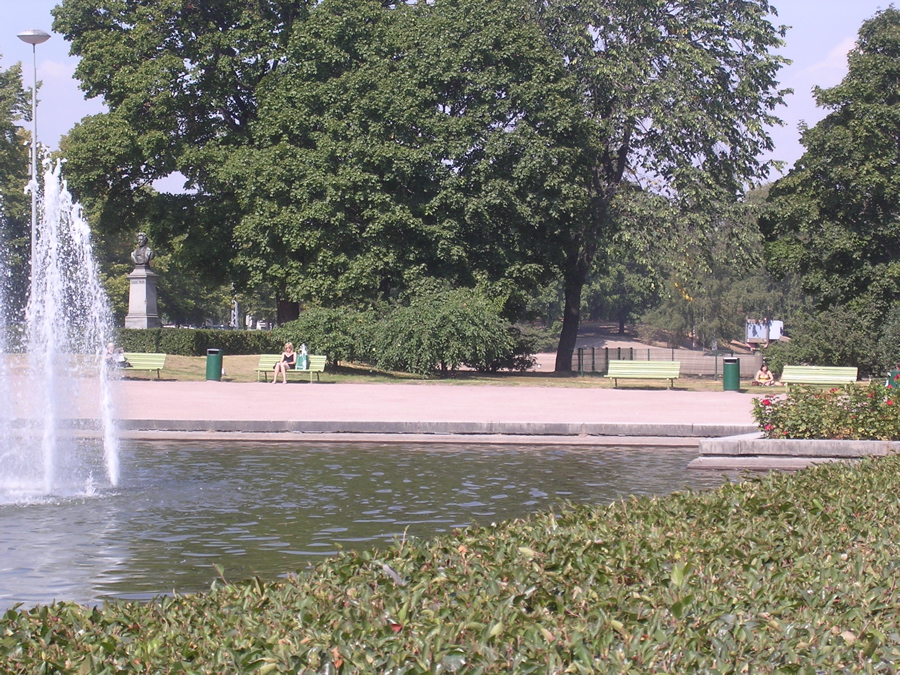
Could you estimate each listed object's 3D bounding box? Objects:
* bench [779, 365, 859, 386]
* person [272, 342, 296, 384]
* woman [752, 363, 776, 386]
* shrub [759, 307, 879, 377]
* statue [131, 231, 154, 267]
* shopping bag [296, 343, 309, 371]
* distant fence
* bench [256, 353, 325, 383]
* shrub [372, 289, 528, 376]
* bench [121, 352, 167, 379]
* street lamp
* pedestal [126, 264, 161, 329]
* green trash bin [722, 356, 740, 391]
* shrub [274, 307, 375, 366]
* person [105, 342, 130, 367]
[{"bbox_3d":[10.381,1.216,84.000,2.150,0.860,0.680,0,0,19],"label":"bench"},{"bbox_3d":[-4.910,0.771,88.700,0.520,1.230,0.820,1,0,25],"label":"person"},{"bbox_3d":[9.017,1.093,86.000,0.620,0.660,0.640,0,2,3],"label":"woman"},{"bbox_3d":[11.832,0.161,96.000,3.800,2.250,3.000,0,0,0],"label":"shrub"},{"bbox_3d":[-10.997,-3.167,107.000,0.860,1.180,0.600,1,0,26],"label":"statue"},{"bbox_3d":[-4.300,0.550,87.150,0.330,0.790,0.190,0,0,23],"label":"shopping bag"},{"bbox_3d":[6.620,0.776,91.000,6.100,0.920,0.120,1,2,22],"label":"distant fence"},{"bbox_3d":[-4.733,0.950,89.000,2.150,0.860,0.680,1,0,20],"label":"bench"},{"bbox_3d":[0.016,-0.157,93.700,4.600,2.650,4.000,0,2,10],"label":"shrub"},{"bbox_3d":[-9.651,0.918,90.600,2.150,0.860,0.680,1,0,20],"label":"bench"},{"bbox_3d":[-13.947,-4.850,100.000,1.100,11.000,1.100,0,0,0],"label":"street lamp"},{"bbox_3d":[-11.519,-1.349,112.000,1.050,2.900,1.050,1,2,29],"label":"pedestal"},{"bbox_3d":[7.843,1.003,83.300,0.440,0.920,0.440,1,2,17],"label":"green trash bin"},{"bbox_3d":[-4.172,0.000,101.000,3.400,2.100,2.800,0,0,5],"label":"shrub"},{"bbox_3d":[-10.204,0.744,90.800,0.580,1.180,0.800,0,0,18],"label":"person"}]

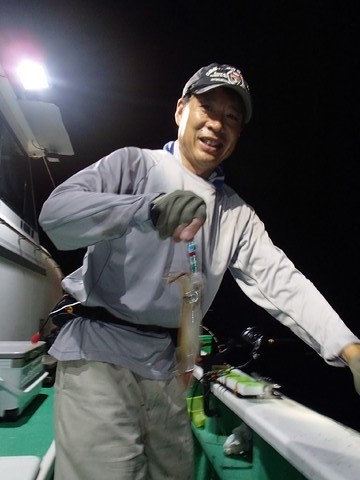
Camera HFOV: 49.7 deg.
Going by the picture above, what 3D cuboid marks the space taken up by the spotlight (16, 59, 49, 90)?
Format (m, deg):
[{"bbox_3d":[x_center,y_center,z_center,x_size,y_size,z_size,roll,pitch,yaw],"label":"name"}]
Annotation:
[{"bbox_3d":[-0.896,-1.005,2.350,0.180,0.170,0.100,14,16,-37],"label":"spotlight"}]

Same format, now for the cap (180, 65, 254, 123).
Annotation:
[{"bbox_3d":[0.106,-0.390,0.985,0.178,0.150,0.260,19,-1,-24],"label":"cap"}]

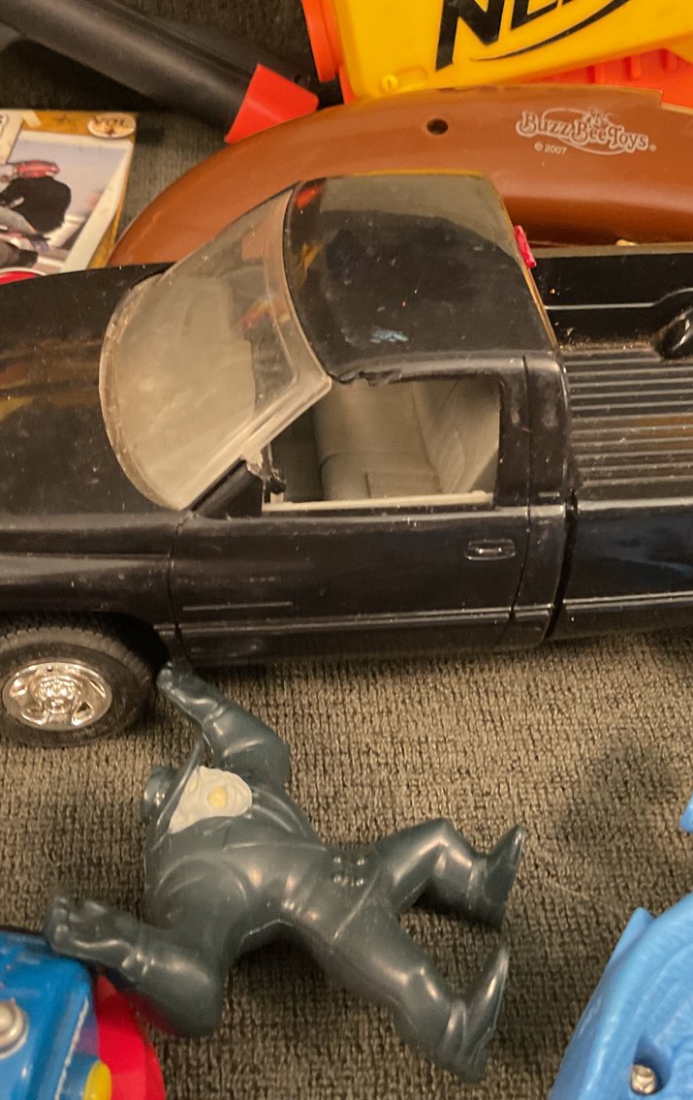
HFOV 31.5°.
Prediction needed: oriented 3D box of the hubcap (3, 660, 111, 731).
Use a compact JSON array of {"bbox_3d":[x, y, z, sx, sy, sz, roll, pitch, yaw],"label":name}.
[{"bbox_3d":[-0.049,0.026,0.210,0.018,0.018,0.004,-3,44,-3],"label":"hubcap"}]

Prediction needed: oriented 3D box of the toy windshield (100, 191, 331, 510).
[{"bbox_3d":[-0.023,-0.036,0.204,0.039,0.008,0.069,-28,40,20],"label":"toy windshield"}]

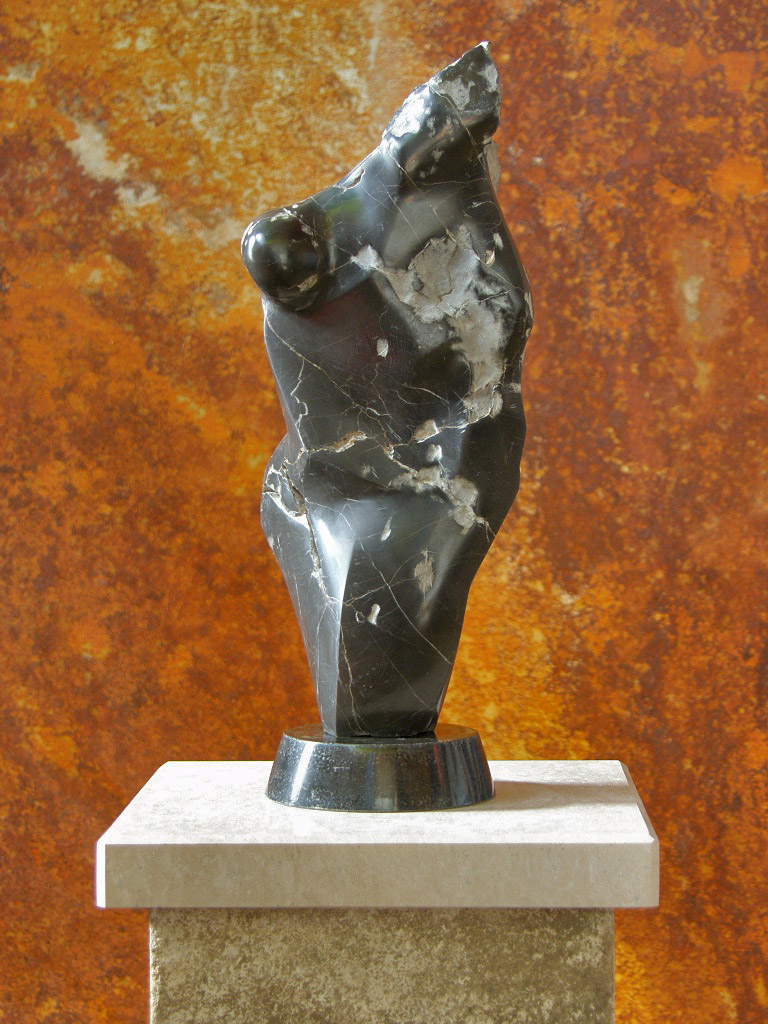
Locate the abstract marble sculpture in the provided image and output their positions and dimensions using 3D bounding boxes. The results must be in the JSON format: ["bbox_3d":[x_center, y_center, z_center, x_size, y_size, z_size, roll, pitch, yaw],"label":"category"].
[{"bbox_3d":[0.002,-0.078,1.650,0.190,0.453,0.120,0,3,0],"label":"abstract marble sculpture"}]

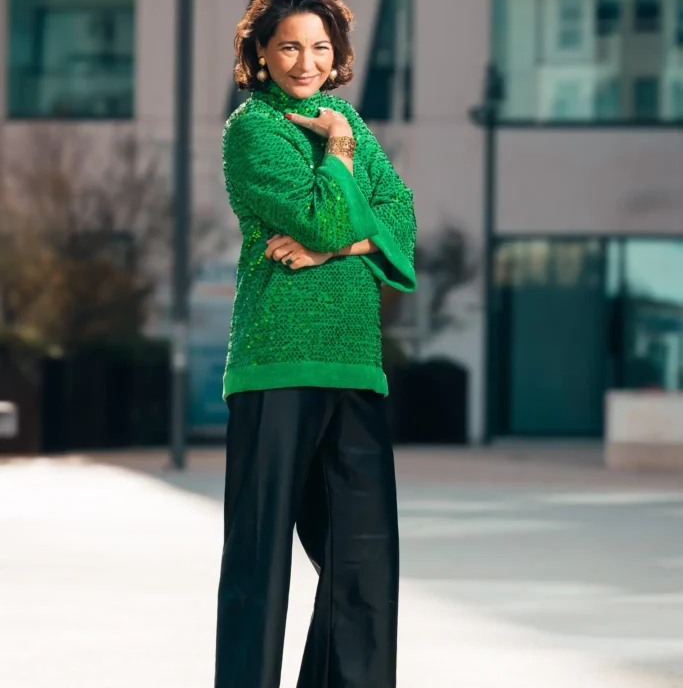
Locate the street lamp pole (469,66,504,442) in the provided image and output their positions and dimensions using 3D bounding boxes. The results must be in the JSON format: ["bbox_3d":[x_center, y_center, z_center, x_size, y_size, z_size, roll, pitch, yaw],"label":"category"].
[{"bbox_3d":[2.430,-1.500,50.000,0.450,6.400,0.580,1,-1,-6],"label":"street lamp pole"}]

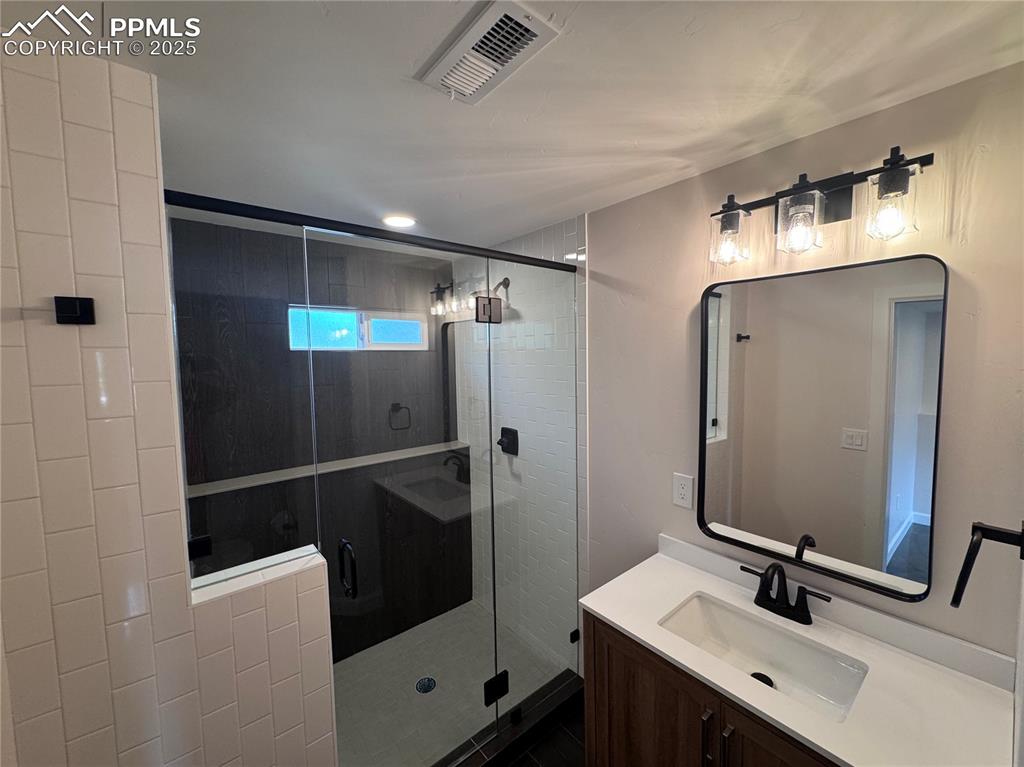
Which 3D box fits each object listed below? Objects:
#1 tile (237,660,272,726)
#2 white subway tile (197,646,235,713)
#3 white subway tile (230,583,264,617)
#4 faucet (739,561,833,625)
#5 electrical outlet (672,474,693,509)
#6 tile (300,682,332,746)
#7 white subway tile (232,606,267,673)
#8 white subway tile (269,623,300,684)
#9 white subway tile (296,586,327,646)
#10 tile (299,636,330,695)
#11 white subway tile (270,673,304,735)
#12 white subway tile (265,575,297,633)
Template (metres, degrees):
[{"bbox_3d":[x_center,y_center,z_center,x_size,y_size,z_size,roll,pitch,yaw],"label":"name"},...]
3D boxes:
[{"bbox_3d":[-0.691,0.832,1.111,0.075,0.152,0.009,-4,5,-39],"label":"tile"},{"bbox_3d":[-0.751,0.760,1.058,0.075,0.152,0.009,-4,5,-39],"label":"white subway tile"},{"bbox_3d":[-0.702,0.577,1.104,0.076,0.062,0.009,-4,5,-39],"label":"white subway tile"},{"bbox_3d":[0.781,0.610,1.223,0.147,0.171,0.240,-4,5,-39],"label":"faucet"},{"bbox_3d":[0.665,0.416,1.608,0.008,0.122,0.080,-4,5,-39],"label":"electrical outlet"},{"bbox_3d":[-0.567,0.971,1.216,0.075,0.152,0.010,-4,5,-38],"label":"tile"},{"bbox_3d":[-0.693,0.678,1.100,0.075,0.152,0.009,-4,5,-39],"label":"white subway tile"},{"bbox_3d":[-0.639,0.756,1.164,0.076,0.154,0.009,-4,5,-39],"label":"white subway tile"},{"bbox_3d":[-0.577,0.668,1.196,0.074,0.151,0.010,-4,5,-39],"label":"white subway tile"},{"bbox_3d":[-0.572,0.824,1.206,0.075,0.152,0.009,-4,5,-39],"label":"tile"},{"bbox_3d":[-0.630,0.905,1.164,0.075,0.152,0.009,-4,5,-39],"label":"white subway tile"},{"bbox_3d":[-0.637,0.604,1.143,0.074,0.135,0.010,-4,5,-39],"label":"white subway tile"}]

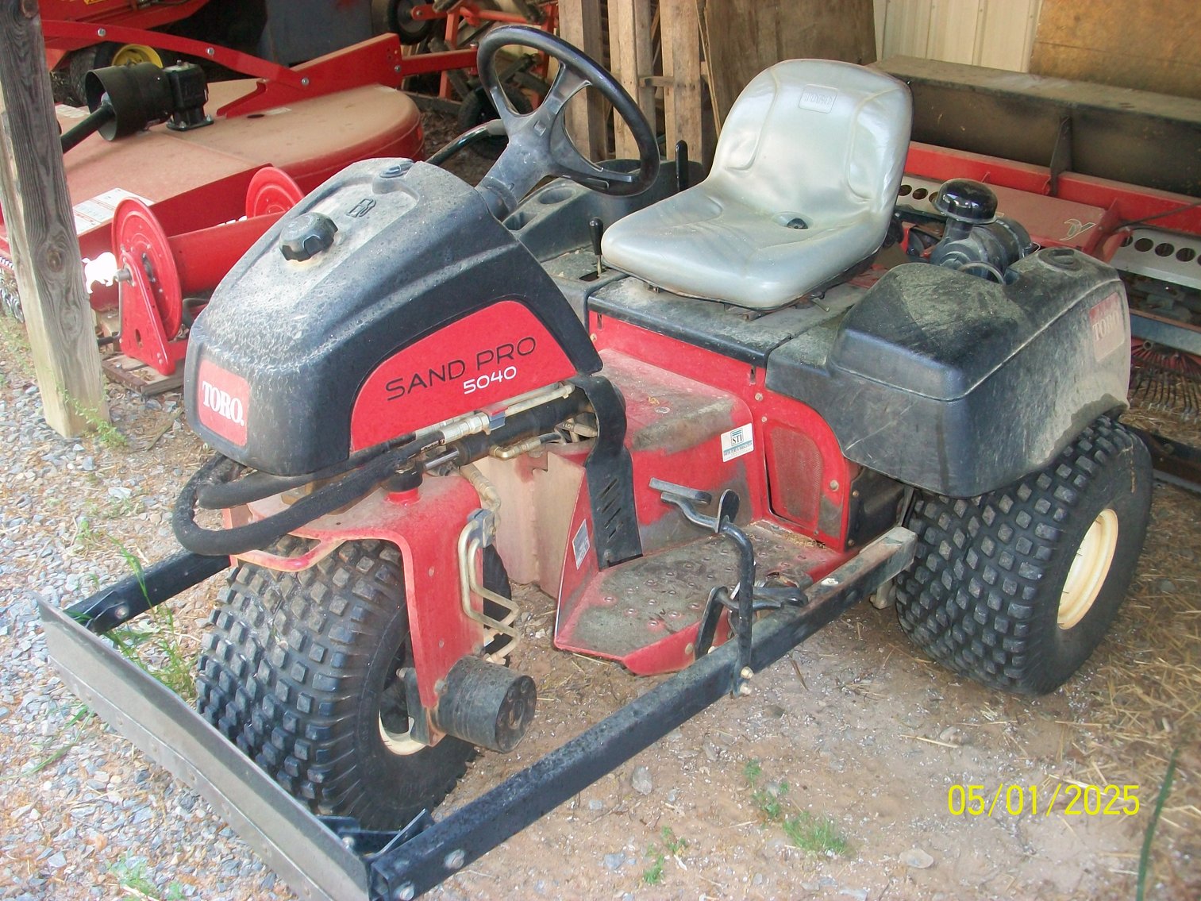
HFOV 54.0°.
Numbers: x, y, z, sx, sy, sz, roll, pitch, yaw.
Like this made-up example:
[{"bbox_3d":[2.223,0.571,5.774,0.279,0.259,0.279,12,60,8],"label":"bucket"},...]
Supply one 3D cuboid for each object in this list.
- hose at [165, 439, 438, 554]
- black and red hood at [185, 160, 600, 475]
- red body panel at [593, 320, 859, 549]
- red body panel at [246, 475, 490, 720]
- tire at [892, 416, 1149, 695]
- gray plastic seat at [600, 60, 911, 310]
[{"bbox_3d":[-0.432,0.030,1.656,0.270,0.115,0.350,21,32,39],"label":"hose"},{"bbox_3d":[-0.319,-0.228,1.727,0.380,0.370,0.545,21,32,39],"label":"black and red hood"},{"bbox_3d":[0.116,-0.027,2.210,0.690,0.320,0.240,21,32,39],"label":"red body panel"},{"bbox_3d":[-0.396,0.223,1.798,0.360,0.380,0.320,11,27,24],"label":"red body panel"},{"bbox_3d":[0.806,0.173,2.233,0.280,0.540,0.552,21,32,39],"label":"tire"},{"bbox_3d":[0.301,-0.538,2.299,0.430,0.400,0.510,21,32,39],"label":"gray plastic seat"}]

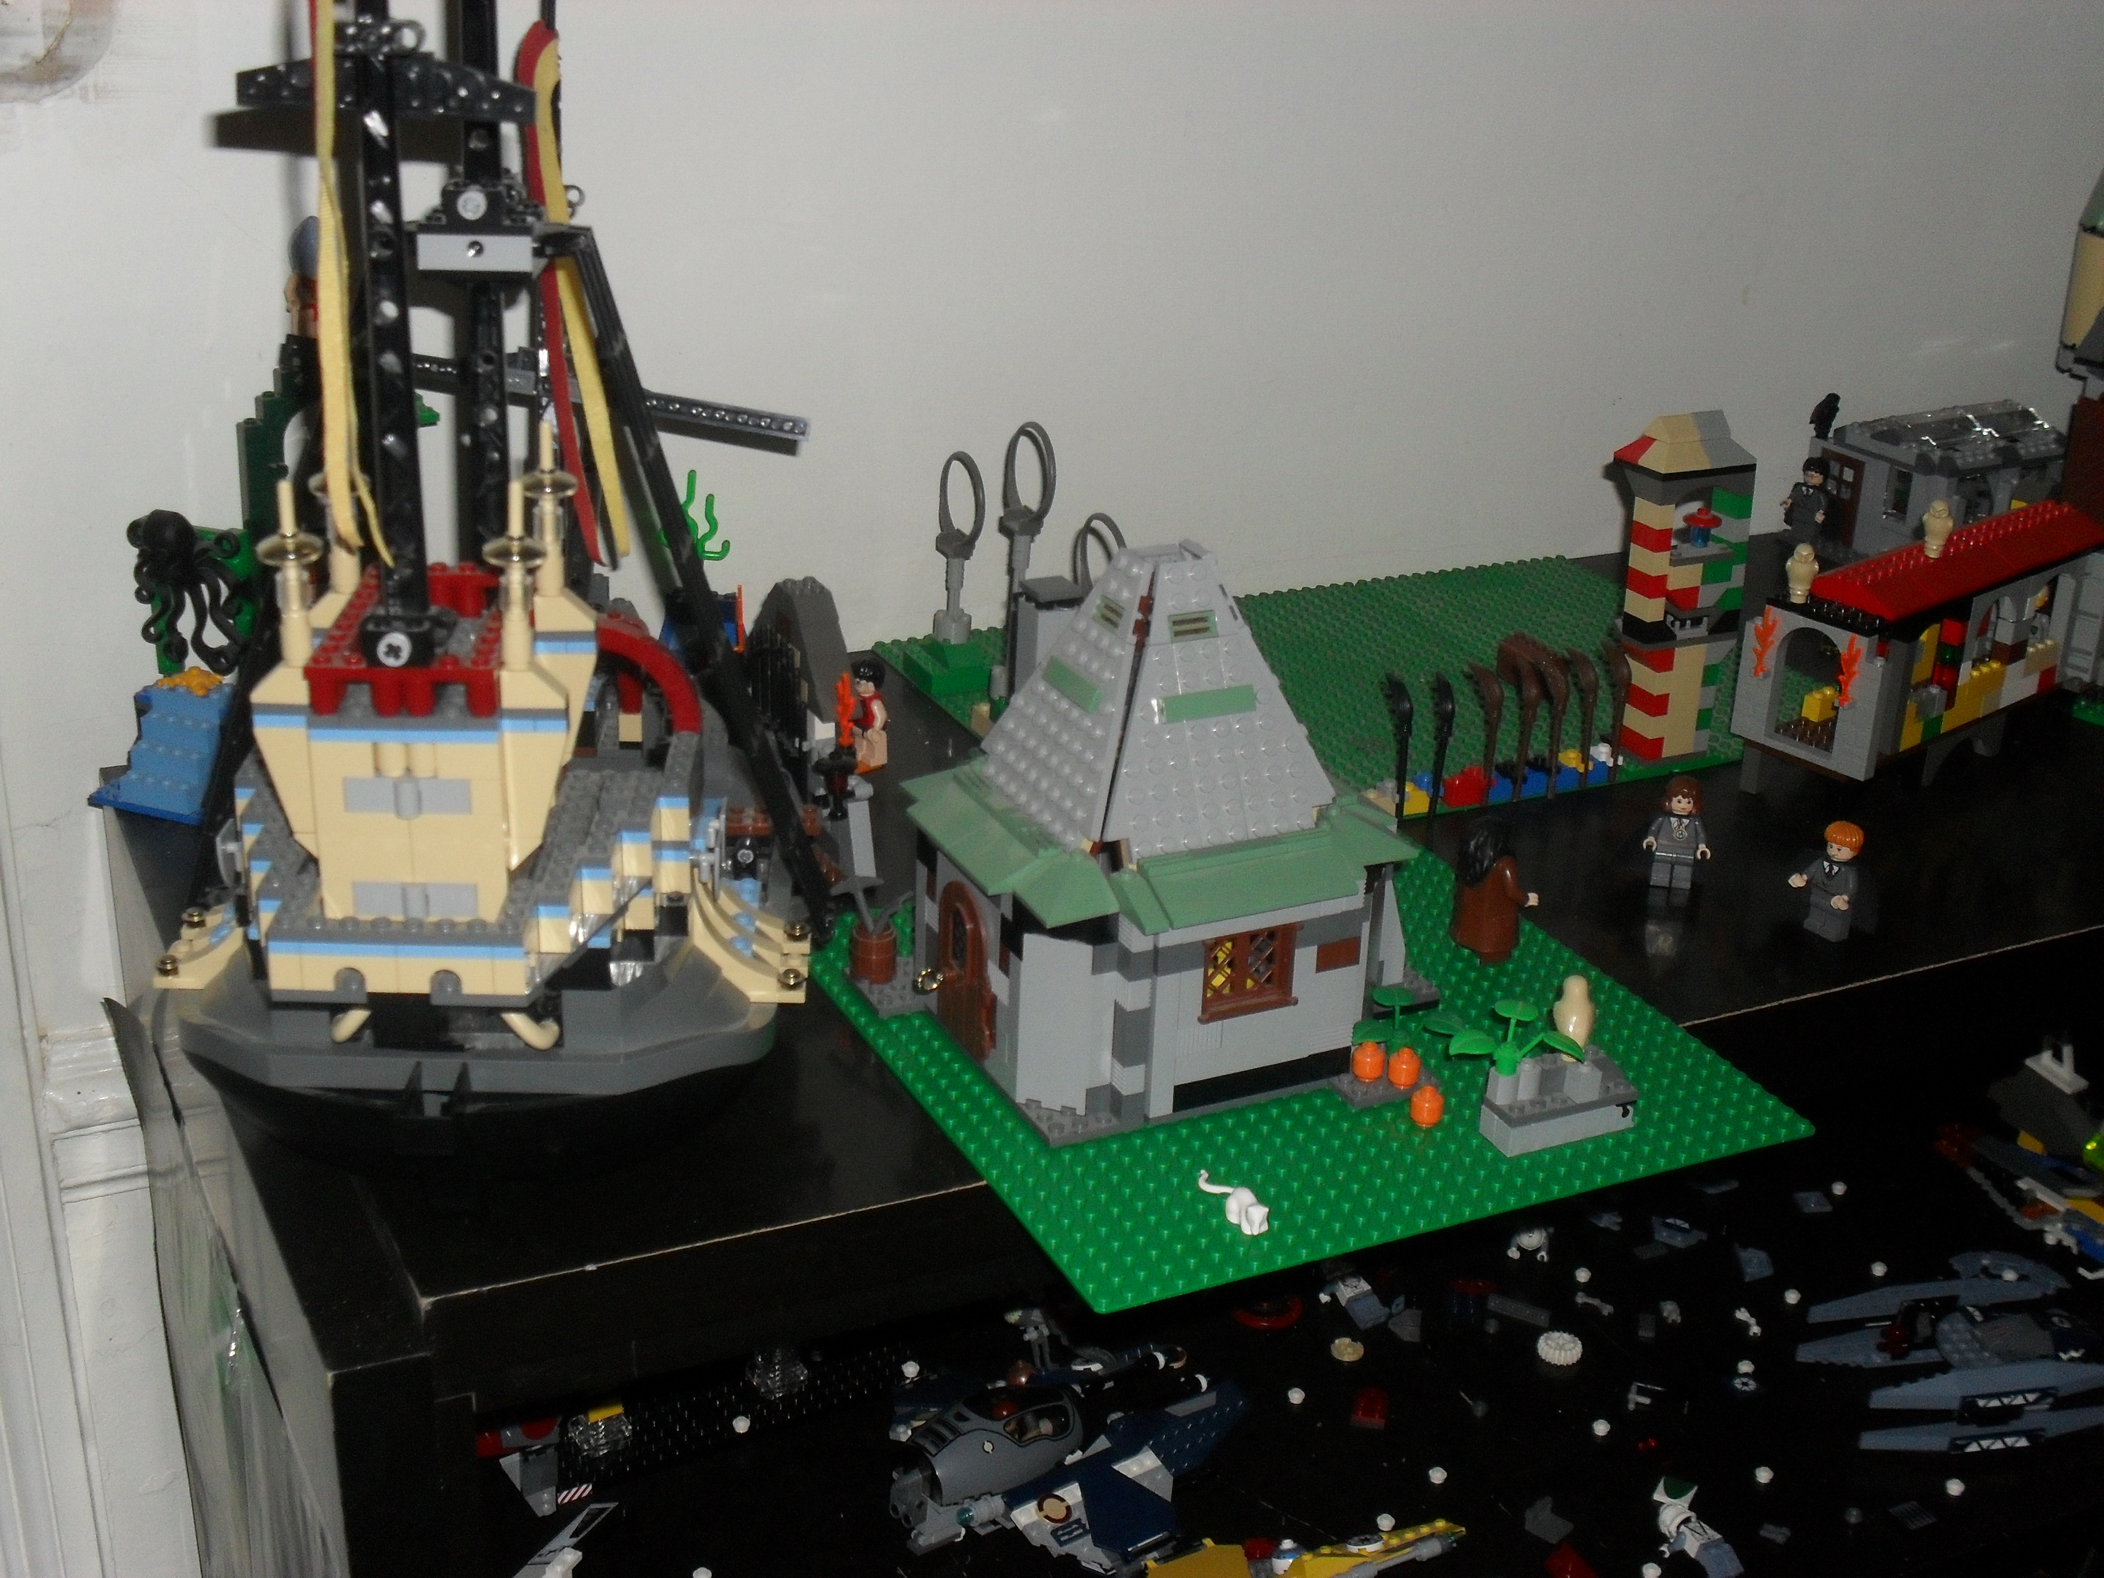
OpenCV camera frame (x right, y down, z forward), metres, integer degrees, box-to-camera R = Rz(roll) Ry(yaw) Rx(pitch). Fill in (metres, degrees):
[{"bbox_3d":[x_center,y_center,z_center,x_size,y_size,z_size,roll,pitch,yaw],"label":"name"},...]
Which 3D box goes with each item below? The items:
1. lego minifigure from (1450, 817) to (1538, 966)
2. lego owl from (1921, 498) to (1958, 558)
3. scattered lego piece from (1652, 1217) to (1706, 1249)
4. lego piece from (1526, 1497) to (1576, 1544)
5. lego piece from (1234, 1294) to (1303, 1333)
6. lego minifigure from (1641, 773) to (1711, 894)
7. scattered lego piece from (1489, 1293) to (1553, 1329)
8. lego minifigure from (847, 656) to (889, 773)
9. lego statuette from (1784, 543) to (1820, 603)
[{"bbox_3d":[0.156,0.035,0.897,0.022,0.050,0.025,-11,26,-28],"label":"lego minifigure"},{"bbox_3d":[0.365,-0.107,1.050,0.013,0.025,0.011,10,24,18],"label":"lego owl"},{"bbox_3d":[0.334,0.237,1.363,0.031,0.006,0.015,14,26,27],"label":"scattered lego piece"},{"bbox_3d":[0.222,0.327,1.139,0.016,0.010,0.016,22,30,39],"label":"lego piece"},{"bbox_3d":[0.109,0.264,1.284,0.034,0.005,0.034,2,23,-1],"label":"lego piece"},{"bbox_3d":[0.235,0.016,0.962,0.025,0.043,0.013,2,23,-1],"label":"lego minifigure"},{"bbox_3d":[0.237,0.265,1.293,0.032,0.004,0.008,14,26,26],"label":"scattered lego piece"},{"bbox_3d":[-0.075,-0.031,1.043,0.013,0.044,0.025,-17,29,-37],"label":"lego minifigure"},{"bbox_3d":[0.301,-0.086,1.023,0.013,0.025,0.011,9,24,16],"label":"lego statuette"}]

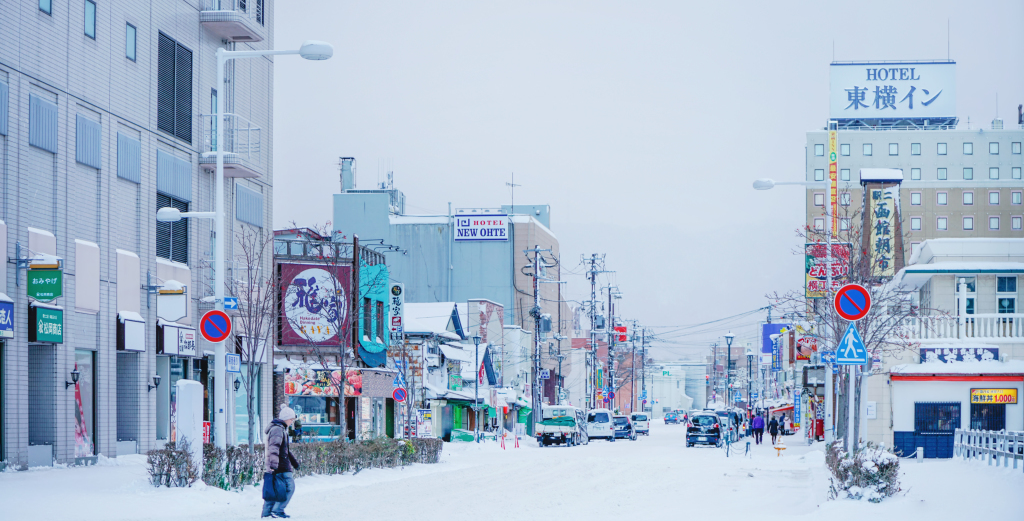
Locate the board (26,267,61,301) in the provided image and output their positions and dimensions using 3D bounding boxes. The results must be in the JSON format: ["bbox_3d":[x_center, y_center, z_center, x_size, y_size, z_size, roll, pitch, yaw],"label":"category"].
[{"bbox_3d":[-11.496,0.615,49.000,0.870,0.830,0.120,0,-4,7],"label":"board"}]

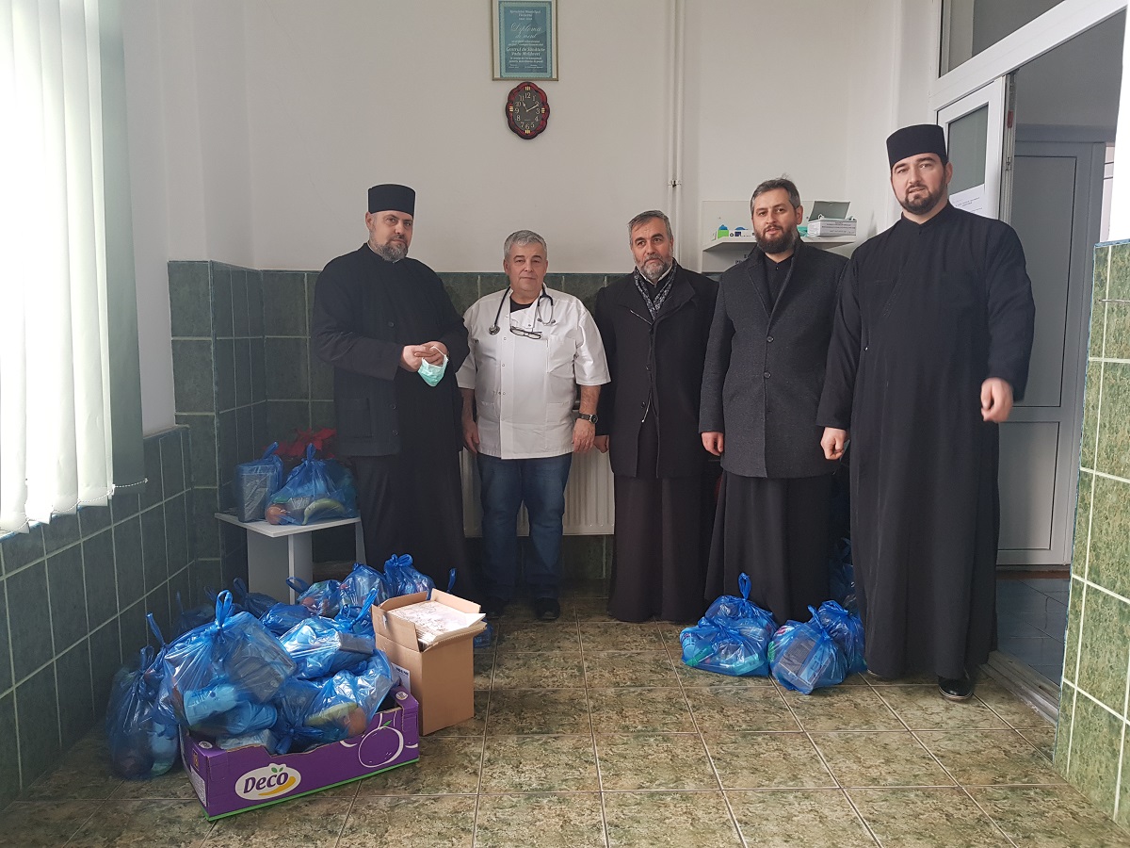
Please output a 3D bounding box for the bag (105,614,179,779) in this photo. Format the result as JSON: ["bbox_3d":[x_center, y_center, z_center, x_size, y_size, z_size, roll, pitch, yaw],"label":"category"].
[{"bbox_3d":[-1.205,0.791,2.470,0.220,0.380,0.240,-3,8,-27],"label":"bag"}]

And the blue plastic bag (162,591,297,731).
[{"bbox_3d":[-0.935,0.672,2.406,0.350,0.370,0.280,-2,7,-18],"label":"blue plastic bag"}]

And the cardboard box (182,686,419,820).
[{"bbox_3d":[-0.781,0.909,2.520,0.585,0.180,0.390,-4,8,-32],"label":"cardboard box"}]

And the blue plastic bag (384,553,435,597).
[{"bbox_3d":[-0.605,0.703,3.305,0.250,0.360,0.240,0,7,0],"label":"blue plastic bag"}]

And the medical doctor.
[{"bbox_3d":[-0.148,0.003,3.716,0.650,1.655,0.350,0,7,-3],"label":"medical doctor"}]

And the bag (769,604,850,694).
[{"bbox_3d":[0.888,0.795,3.108,0.260,0.275,0.230,1,7,8],"label":"bag"}]

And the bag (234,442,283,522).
[{"bbox_3d":[-1.199,0.222,3.314,0.170,0.310,0.160,-4,7,-28],"label":"bag"}]

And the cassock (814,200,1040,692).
[{"bbox_3d":[1.288,0.076,3.037,0.690,1.680,0.440,2,7,20],"label":"cassock"}]

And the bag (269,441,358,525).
[{"bbox_3d":[-1.000,0.232,3.370,0.330,0.280,0.250,-1,7,-10],"label":"bag"}]

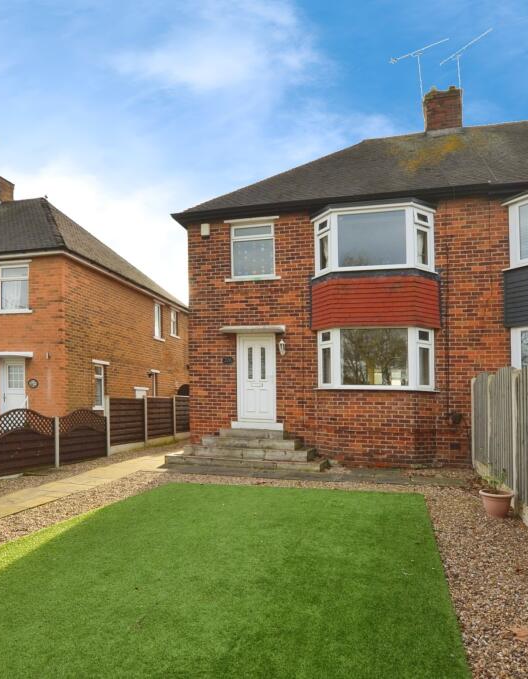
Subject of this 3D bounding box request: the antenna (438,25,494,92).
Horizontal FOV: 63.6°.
[{"bbox_3d":[5.640,-7.658,11.913,0.380,1.275,1.540,4,-6,-33],"label":"antenna"}]

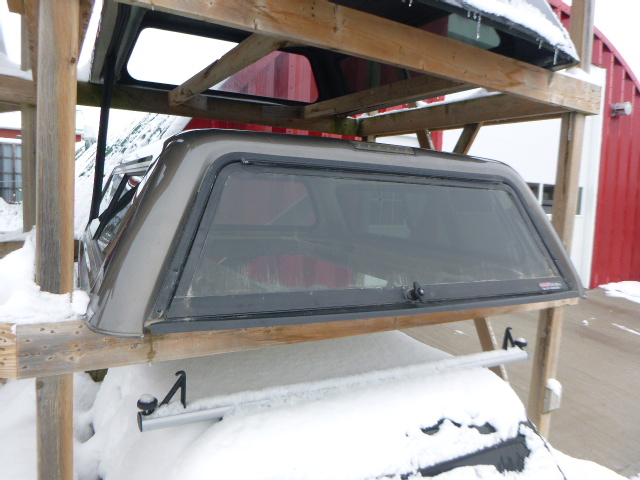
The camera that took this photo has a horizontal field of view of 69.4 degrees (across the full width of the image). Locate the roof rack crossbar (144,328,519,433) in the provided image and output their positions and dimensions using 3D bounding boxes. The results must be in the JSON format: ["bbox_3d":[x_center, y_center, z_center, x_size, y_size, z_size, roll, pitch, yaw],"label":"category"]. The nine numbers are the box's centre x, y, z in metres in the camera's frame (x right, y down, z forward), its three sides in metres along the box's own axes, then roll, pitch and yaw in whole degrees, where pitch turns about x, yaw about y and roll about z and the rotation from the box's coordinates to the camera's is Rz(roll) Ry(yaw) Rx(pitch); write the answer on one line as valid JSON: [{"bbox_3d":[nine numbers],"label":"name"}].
[{"bbox_3d":[0.204,0.434,1.599,1.560,0.140,0.058,0,6,-29],"label":"roof rack crossbar"}]

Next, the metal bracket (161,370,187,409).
[{"bbox_3d":[-0.399,0.414,1.254,0.063,0.103,0.043,0,6,-29],"label":"metal bracket"}]

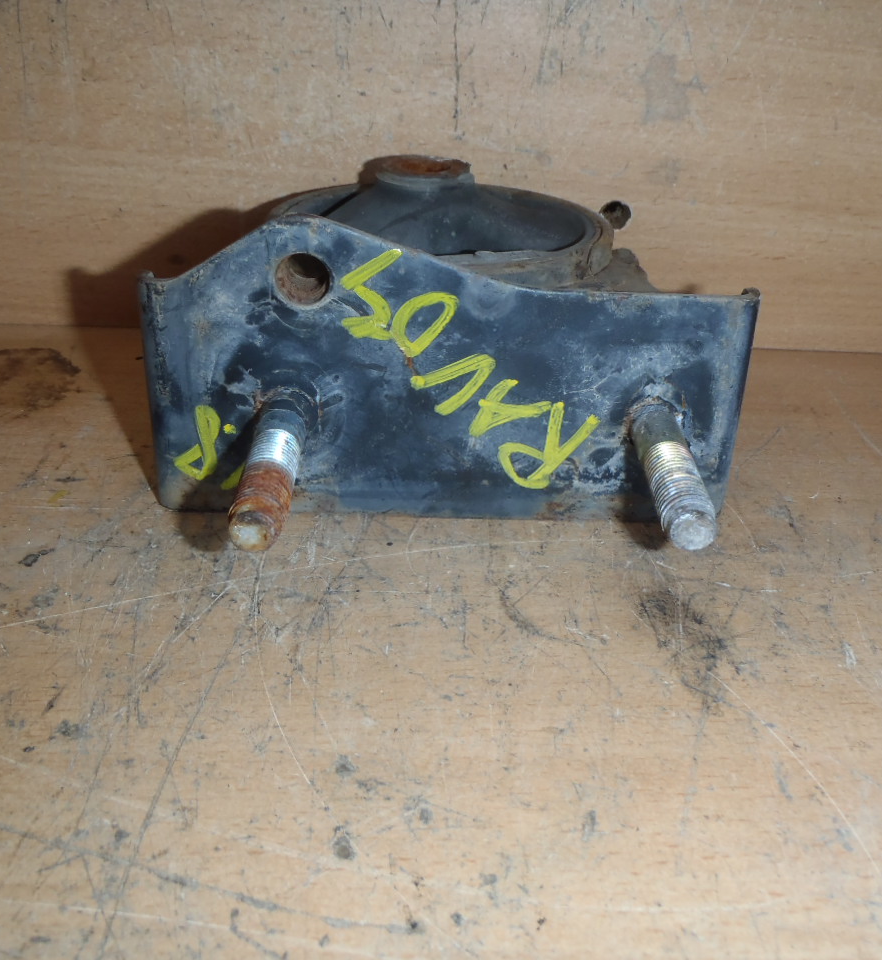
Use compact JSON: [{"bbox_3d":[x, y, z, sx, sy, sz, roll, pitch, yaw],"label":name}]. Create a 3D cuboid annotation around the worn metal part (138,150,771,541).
[{"bbox_3d":[0.002,-0.037,0.270,0.145,0.080,0.147,2,30,0],"label":"worn metal part"}]

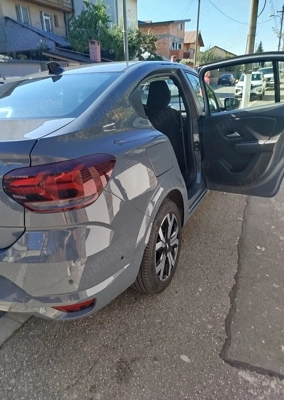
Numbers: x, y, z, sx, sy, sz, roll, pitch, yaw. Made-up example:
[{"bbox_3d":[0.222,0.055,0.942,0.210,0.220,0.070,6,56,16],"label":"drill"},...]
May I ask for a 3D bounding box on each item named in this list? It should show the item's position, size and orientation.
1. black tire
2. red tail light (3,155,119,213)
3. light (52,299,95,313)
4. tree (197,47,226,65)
[{"bbox_3d":[0.100,0.299,1.864,0.200,0.620,0.620,6,24,26],"label":"black tire"},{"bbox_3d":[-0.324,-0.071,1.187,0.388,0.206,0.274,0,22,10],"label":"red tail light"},{"bbox_3d":[-0.288,0.458,1.191,0.177,0.050,0.040,-3,21,2],"label":"light"},{"bbox_3d":[10.025,-19.546,40.000,4.400,4.800,4.200,2,21,14],"label":"tree"}]

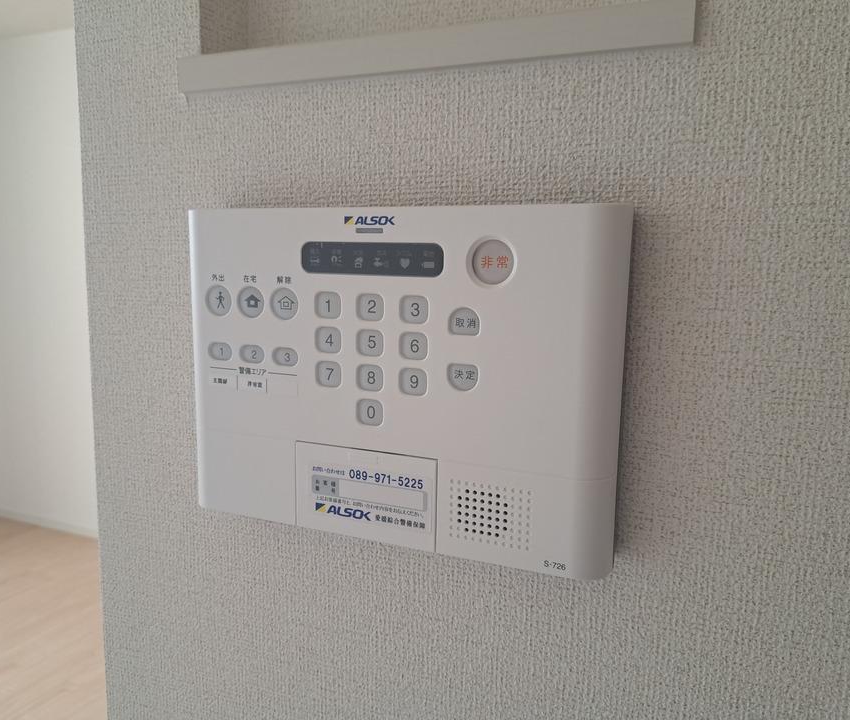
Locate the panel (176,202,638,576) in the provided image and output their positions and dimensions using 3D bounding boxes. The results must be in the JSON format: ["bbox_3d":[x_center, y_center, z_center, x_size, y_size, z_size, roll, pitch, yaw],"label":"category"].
[{"bbox_3d":[-0.017,0.006,0.291,0.197,0.141,0.030,5,9,22],"label":"panel"}]

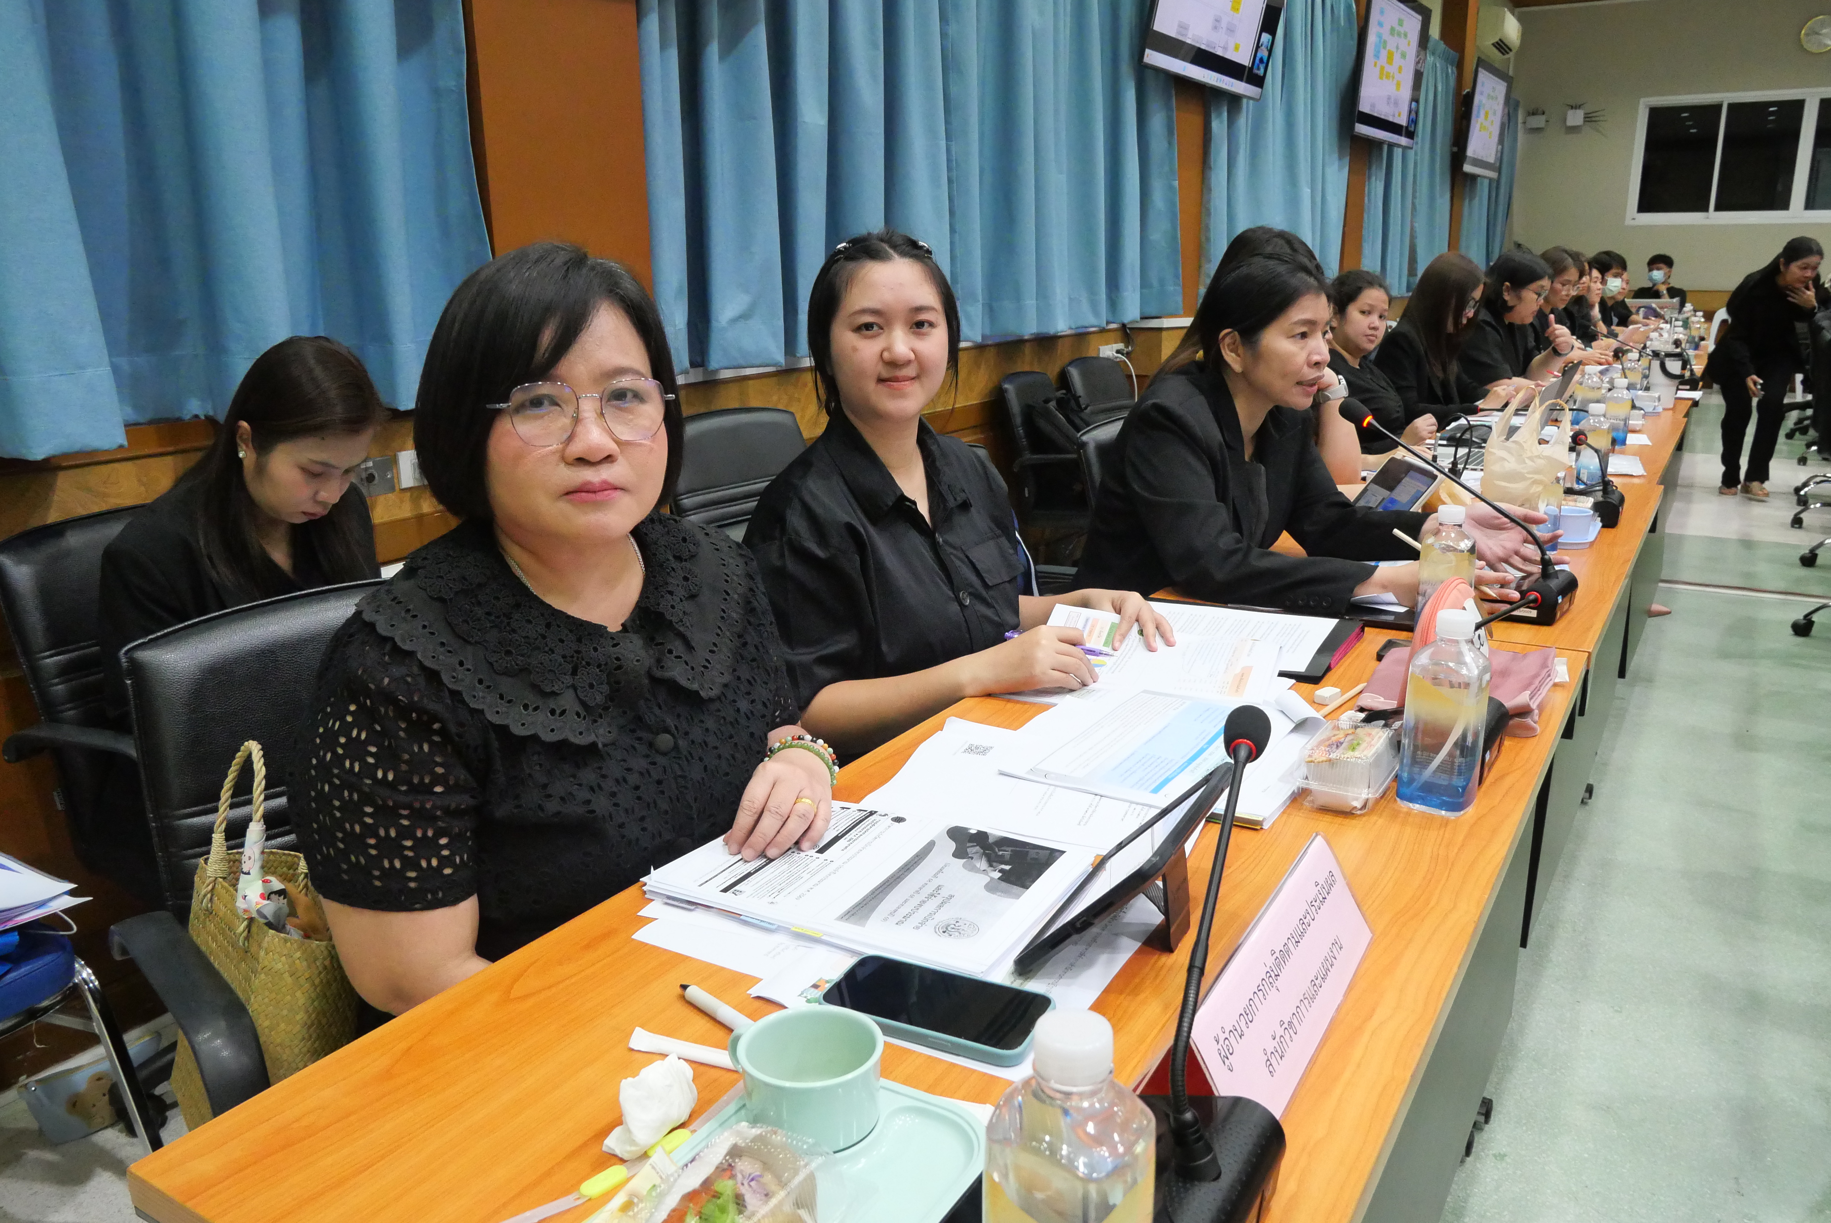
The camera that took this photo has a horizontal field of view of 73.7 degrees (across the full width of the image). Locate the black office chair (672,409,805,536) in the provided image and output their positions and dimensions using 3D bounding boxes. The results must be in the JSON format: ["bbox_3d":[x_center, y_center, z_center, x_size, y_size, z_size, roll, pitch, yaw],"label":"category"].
[{"bbox_3d":[-0.186,-0.011,2.945,0.600,0.930,0.600,10,19,35],"label":"black office chair"}]

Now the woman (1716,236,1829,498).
[{"bbox_3d":[4.447,-1.254,6.324,0.450,1.310,0.520,-10,18,-30],"label":"woman"}]

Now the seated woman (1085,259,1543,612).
[{"bbox_3d":[0.571,0.065,2.015,0.800,1.260,0.520,9,19,33],"label":"seated woman"}]

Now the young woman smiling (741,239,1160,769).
[{"bbox_3d":[0.075,0.193,1.521,0.530,1.300,0.650,-16,21,-42],"label":"young woman smiling"}]

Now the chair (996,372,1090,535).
[{"bbox_3d":[0.579,-0.288,3.873,0.600,0.930,0.600,6,17,25],"label":"chair"}]

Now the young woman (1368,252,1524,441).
[{"bbox_3d":[1.649,-0.449,3.759,0.650,1.260,0.490,9,19,33],"label":"young woman"}]

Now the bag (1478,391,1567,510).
[{"bbox_3d":[1.240,-0.331,2.486,0.190,0.240,0.150,9,19,33],"label":"bag"}]

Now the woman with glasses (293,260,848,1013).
[{"bbox_3d":[-0.237,0.355,1.006,0.510,1.280,0.640,-12,19,-33],"label":"woman with glasses"}]

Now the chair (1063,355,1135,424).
[{"bbox_3d":[0.895,-0.471,4.501,0.600,0.930,0.600,9,19,33],"label":"chair"}]

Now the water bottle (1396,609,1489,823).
[{"bbox_3d":[0.506,0.089,1.147,0.067,0.186,0.067,9,19,33],"label":"water bottle"}]

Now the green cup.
[{"bbox_3d":[-0.068,0.277,0.739,0.104,0.054,0.086,10,19,34],"label":"green cup"}]

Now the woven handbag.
[{"bbox_3d":[-0.575,0.295,1.080,0.140,0.390,0.250,-15,21,-40],"label":"woven handbag"}]

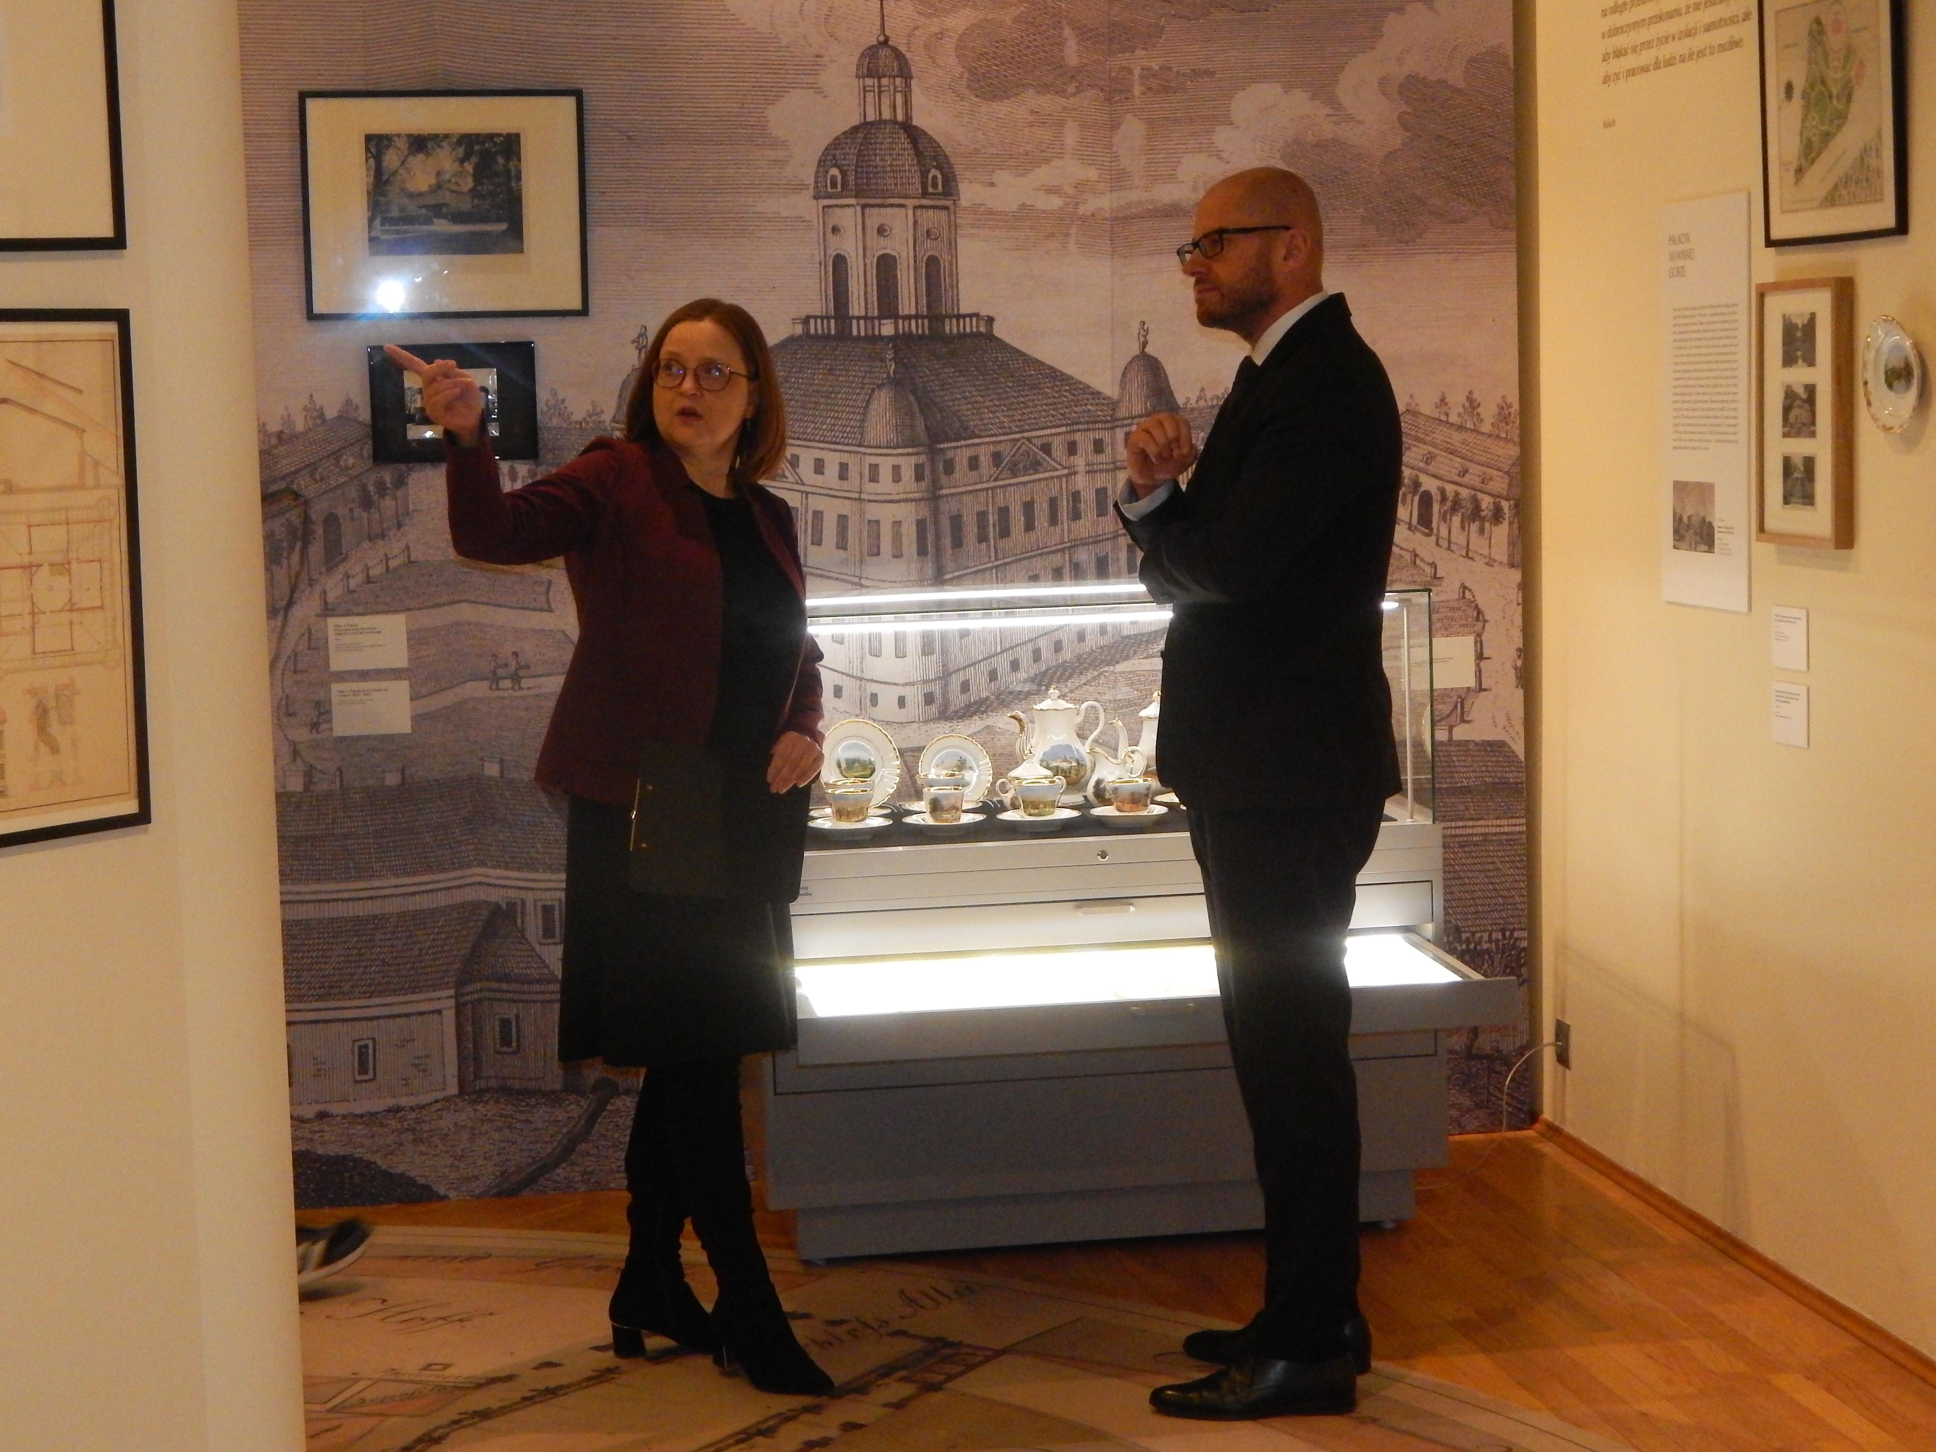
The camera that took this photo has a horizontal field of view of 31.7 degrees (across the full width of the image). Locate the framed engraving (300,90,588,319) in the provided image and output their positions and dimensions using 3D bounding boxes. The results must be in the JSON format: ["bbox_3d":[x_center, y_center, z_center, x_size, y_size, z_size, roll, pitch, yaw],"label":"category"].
[{"bbox_3d":[-0.970,-0.969,6.346,0.521,0.420,0.025,-2,6,-9],"label":"framed engraving"}]

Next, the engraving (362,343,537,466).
[{"bbox_3d":[-0.961,-0.605,6.383,0.311,0.222,0.020,-2,6,-9],"label":"engraving"}]

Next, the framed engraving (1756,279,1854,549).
[{"bbox_3d":[1.326,-0.495,5.408,0.030,0.418,0.307,-2,6,-9],"label":"framed engraving"}]

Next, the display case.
[{"bbox_3d":[0.229,0.350,6.034,1.226,1.148,1.208,-2,6,-9],"label":"display case"}]

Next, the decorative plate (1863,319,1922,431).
[{"bbox_3d":[1.378,-0.523,5.072,0.030,0.175,0.185,-2,6,-9],"label":"decorative plate"}]

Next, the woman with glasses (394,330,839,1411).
[{"bbox_3d":[-0.459,0.188,5.238,0.620,1.667,0.520,-6,7,-42],"label":"woman with glasses"}]

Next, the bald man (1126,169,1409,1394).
[{"bbox_3d":[0.449,0.097,5.071,0.430,1.835,0.520,-2,6,-5],"label":"bald man"}]

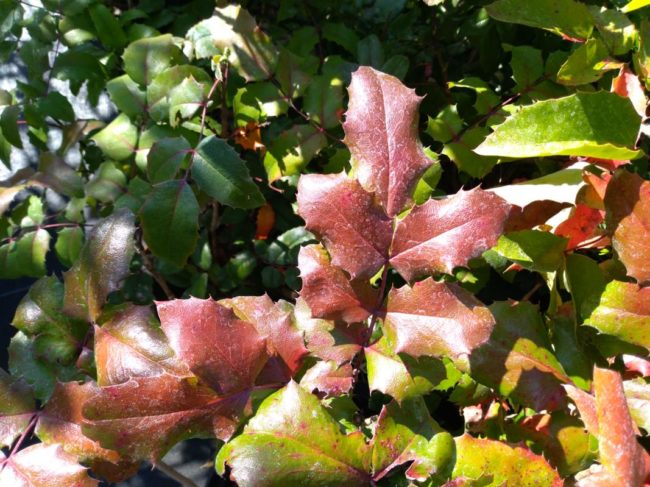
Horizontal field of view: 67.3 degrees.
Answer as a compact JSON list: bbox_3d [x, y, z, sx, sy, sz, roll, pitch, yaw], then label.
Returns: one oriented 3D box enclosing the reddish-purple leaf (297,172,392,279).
[{"bbox_3d":[0.011,-0.016,0.301,0.046,0.018,0.082,-39,64,-10],"label":"reddish-purple leaf"}]

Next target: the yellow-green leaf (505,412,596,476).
[{"bbox_3d":[0.176,0.156,0.380,0.069,0.020,0.052,17,67,7],"label":"yellow-green leaf"}]

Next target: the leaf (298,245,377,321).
[{"bbox_3d":[0.008,0.027,0.295,0.058,0.017,0.043,32,78,14],"label":"leaf"}]

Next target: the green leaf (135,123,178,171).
[{"bbox_3d":[-0.142,-0.086,0.410,0.039,0.010,0.042,-36,72,-21],"label":"green leaf"}]

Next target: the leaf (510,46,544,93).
[{"bbox_3d":[0.220,-0.189,0.530,0.034,0.053,0.010,-2,-2,17],"label":"leaf"}]

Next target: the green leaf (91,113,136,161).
[{"bbox_3d":[-0.217,-0.109,0.500,0.045,0.011,0.045,16,80,-11],"label":"green leaf"}]

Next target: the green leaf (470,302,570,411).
[{"bbox_3d":[0.144,0.083,0.360,0.078,0.020,0.066,40,73,7],"label":"green leaf"}]

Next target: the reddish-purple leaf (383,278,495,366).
[{"bbox_3d":[0.074,0.050,0.320,0.075,0.022,0.055,5,69,-4],"label":"reddish-purple leaf"}]

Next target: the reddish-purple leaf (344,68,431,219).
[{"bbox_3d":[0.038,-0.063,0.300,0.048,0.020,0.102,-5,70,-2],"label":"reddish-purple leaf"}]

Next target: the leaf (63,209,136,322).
[{"bbox_3d":[-0.149,0.013,0.325,0.039,0.020,0.080,9,70,-12],"label":"leaf"}]

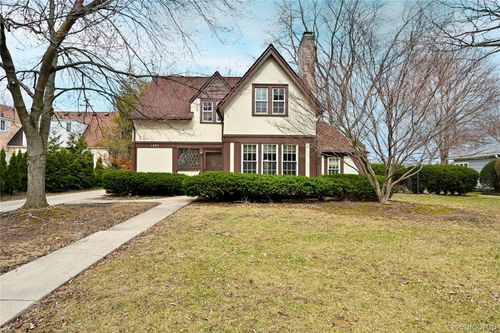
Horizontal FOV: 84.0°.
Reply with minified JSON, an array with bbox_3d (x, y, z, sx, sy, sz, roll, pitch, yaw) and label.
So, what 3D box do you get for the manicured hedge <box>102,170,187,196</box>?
[{"bbox_3d":[-5.400,0.840,14.300,4.500,1.250,1.300,0,0,0],"label":"manicured hedge"}]

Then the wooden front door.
[{"bbox_3d":[-2.130,0.180,16.500,1.020,2.080,0.120,0,0,0],"label":"wooden front door"}]

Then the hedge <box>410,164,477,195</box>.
[{"bbox_3d":[10.700,0.660,15.500,4.000,1.620,1.600,0,0,0],"label":"hedge"}]

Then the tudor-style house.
[{"bbox_3d":[0.200,-3.600,18.100,14.200,10.000,8.800,0,0,0],"label":"tudor-style house"}]

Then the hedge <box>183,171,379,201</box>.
[{"bbox_3d":[1.600,0.870,12.800,9.100,1.250,1.400,0,0,0],"label":"hedge"}]

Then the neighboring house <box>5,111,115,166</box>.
[{"bbox_3d":[-18.700,-2.100,27.500,13.000,7.100,9.000,0,0,0],"label":"neighboring house"}]

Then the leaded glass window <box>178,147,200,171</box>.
[{"bbox_3d":[-3.600,-0.480,16.500,1.300,1.420,0.130,0,0,0],"label":"leaded glass window"}]

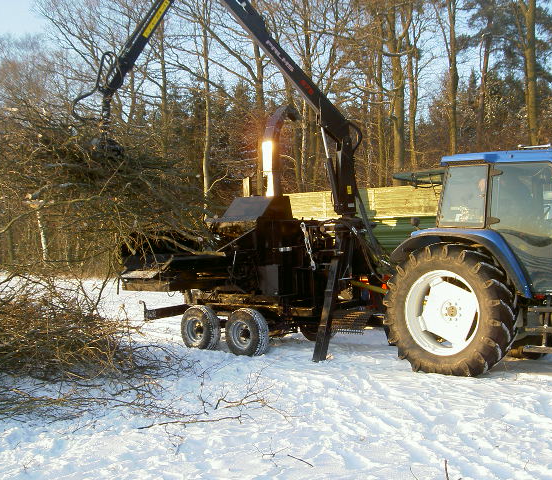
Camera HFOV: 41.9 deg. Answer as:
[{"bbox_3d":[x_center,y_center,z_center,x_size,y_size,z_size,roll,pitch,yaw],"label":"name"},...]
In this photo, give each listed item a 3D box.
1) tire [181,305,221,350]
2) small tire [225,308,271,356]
[{"bbox_3d":[-1.171,1.369,11.226,0.710,0.710,0.260,0,-1,42],"label":"tire"},{"bbox_3d":[-0.420,1.364,10.550,0.710,0.710,0.260,0,-1,42],"label":"small tire"}]

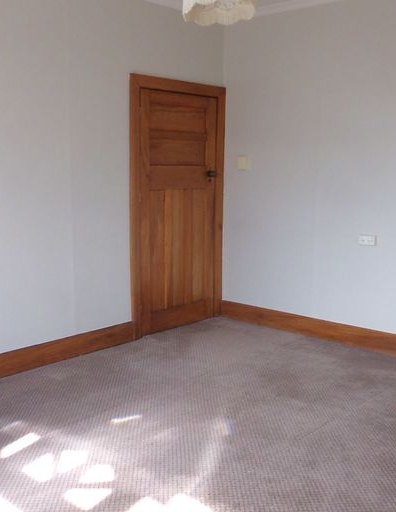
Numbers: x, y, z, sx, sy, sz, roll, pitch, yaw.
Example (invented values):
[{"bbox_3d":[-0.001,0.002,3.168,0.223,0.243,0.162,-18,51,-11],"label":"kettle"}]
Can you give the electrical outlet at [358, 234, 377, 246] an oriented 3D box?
[{"bbox_3d":[1.255,-0.115,4.078,0.128,0.076,0.015,8,11,41],"label":"electrical outlet"}]

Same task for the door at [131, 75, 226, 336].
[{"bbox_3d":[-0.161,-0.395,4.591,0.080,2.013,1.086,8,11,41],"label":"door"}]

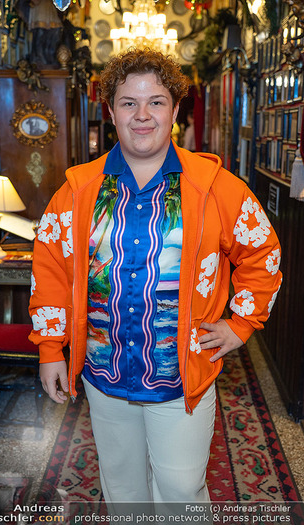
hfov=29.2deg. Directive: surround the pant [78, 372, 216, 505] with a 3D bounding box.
[{"bbox_3d":[-0.010,0.646,1.784,0.410,0.950,0.310,2,13,8],"label":"pant"}]

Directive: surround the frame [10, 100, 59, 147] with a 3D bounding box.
[{"bbox_3d":[-0.800,-0.949,3.969,0.330,0.325,0.050,-1,13,-4],"label":"frame"}]

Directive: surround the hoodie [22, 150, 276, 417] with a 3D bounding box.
[{"bbox_3d":[0.010,0.026,1.625,0.690,0.710,0.360,2,13,8],"label":"hoodie"}]

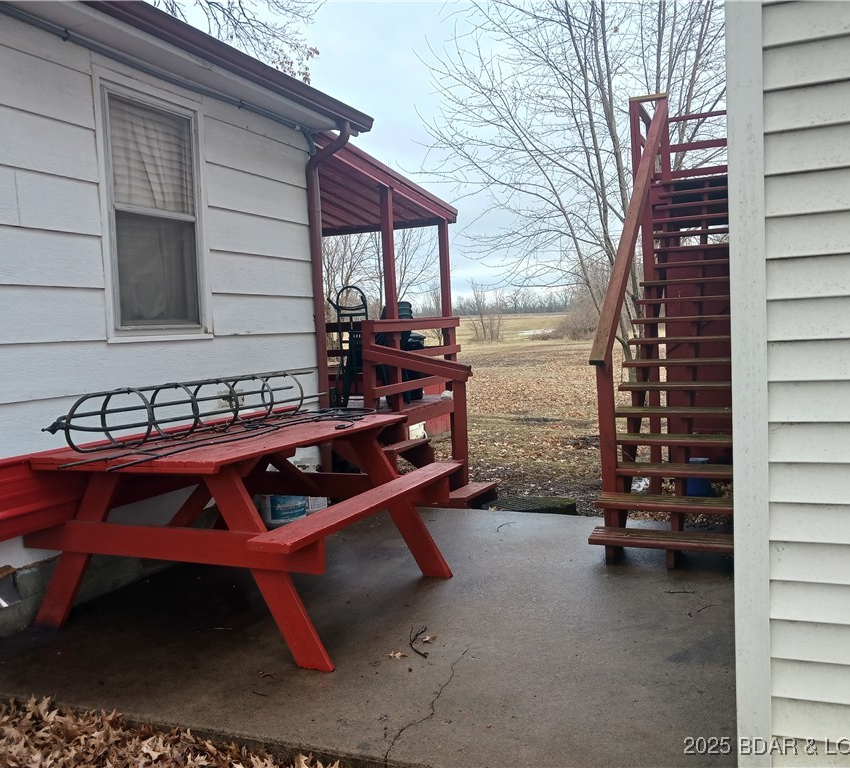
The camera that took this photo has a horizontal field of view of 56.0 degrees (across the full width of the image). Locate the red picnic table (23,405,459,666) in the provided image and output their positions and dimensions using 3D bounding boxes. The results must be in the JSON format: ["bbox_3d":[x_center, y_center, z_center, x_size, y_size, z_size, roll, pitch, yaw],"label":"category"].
[{"bbox_3d":[-0.949,0.726,4.334,1.758,0.917,1.843,-1,4,24],"label":"red picnic table"}]

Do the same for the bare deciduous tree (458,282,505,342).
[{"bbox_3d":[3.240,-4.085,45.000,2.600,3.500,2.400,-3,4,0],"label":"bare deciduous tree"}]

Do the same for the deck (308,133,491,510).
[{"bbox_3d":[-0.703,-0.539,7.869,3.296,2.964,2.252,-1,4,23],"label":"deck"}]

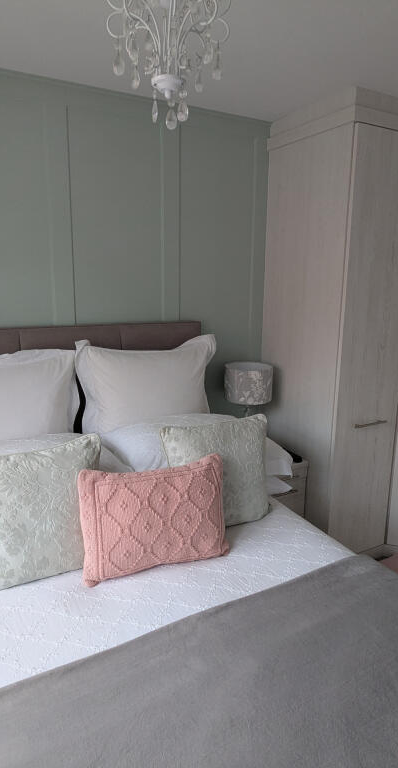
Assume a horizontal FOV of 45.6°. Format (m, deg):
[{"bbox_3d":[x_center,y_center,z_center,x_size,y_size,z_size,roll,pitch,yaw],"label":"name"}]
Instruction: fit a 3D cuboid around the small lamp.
[{"bbox_3d":[0.265,0.161,2.599,0.250,0.505,0.250,-6,14,-28],"label":"small lamp"}]

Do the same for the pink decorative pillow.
[{"bbox_3d":[-0.138,0.442,1.581,0.490,0.357,0.140,-4,-2,-20],"label":"pink decorative pillow"}]

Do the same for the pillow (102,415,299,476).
[{"bbox_3d":[-0.040,0.290,2.105,0.760,0.185,0.480,-6,23,-28],"label":"pillow"}]

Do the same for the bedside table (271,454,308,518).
[{"bbox_3d":[0.309,0.701,2.726,0.390,0.605,0.475,-6,14,-28],"label":"bedside table"}]

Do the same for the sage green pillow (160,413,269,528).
[{"bbox_3d":[0.079,0.350,1.863,0.434,0.417,0.140,-5,3,-23],"label":"sage green pillow"}]

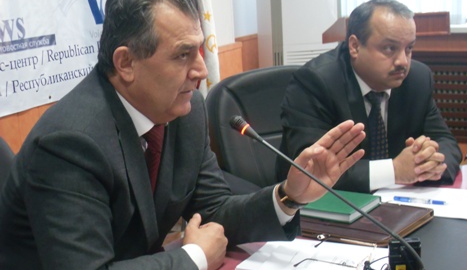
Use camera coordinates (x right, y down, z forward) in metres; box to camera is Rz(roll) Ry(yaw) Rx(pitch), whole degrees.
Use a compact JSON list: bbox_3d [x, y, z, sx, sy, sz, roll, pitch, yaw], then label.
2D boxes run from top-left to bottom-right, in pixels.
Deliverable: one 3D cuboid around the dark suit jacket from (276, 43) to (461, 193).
[{"bbox_3d":[0.352,0.037,2.312,0.560,0.570,0.500,-11,14,-36],"label":"dark suit jacket"}]

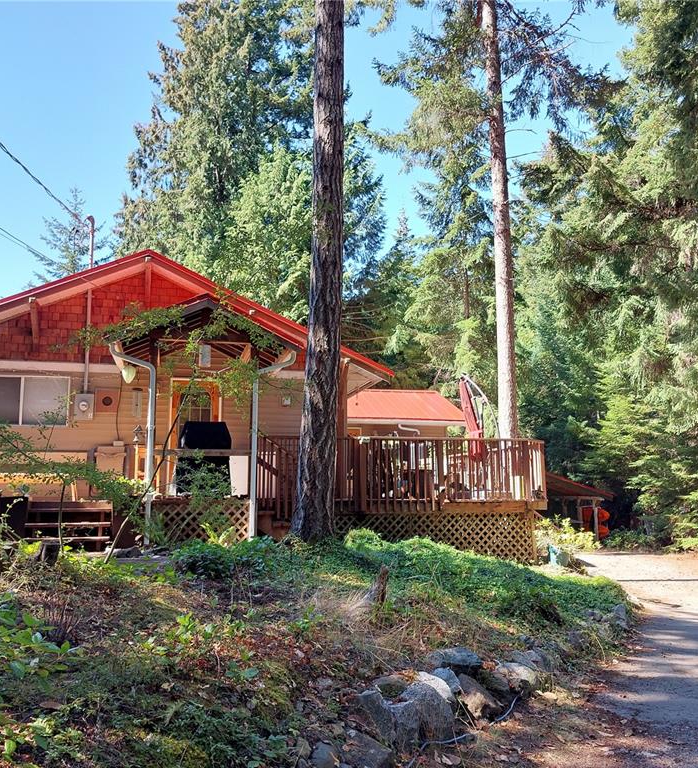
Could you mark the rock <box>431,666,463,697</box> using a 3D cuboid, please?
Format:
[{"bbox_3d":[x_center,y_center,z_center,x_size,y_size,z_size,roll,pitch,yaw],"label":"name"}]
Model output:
[{"bbox_3d":[0.649,1.968,4.680,0.220,0.200,0.200,-2,-8,7],"label":"rock"}]

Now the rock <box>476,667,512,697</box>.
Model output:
[{"bbox_3d":[1.003,2.073,4.930,0.250,0.190,0.240,-2,-8,11],"label":"rock"}]

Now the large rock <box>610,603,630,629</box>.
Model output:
[{"bbox_3d":[2.636,2.256,6.920,0.200,0.240,0.200,-4,-8,20],"label":"large rock"}]

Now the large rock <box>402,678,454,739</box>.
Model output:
[{"bbox_3d":[0.475,1.944,4.240,0.330,0.330,0.270,-1,-8,6],"label":"large rock"}]

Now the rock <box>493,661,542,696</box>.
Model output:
[{"bbox_3d":[1.179,2.062,4.970,0.330,0.230,0.270,-2,-8,12],"label":"rock"}]

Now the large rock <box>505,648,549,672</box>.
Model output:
[{"bbox_3d":[1.370,2.138,5.450,0.330,0.220,0.270,-3,-8,13],"label":"large rock"}]

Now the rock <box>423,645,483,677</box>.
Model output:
[{"bbox_3d":[0.736,1.981,5.050,0.400,0.180,0.280,-2,-8,8],"label":"rock"}]

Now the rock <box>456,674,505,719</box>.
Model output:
[{"bbox_3d":[0.852,2.031,4.600,0.270,0.250,0.290,-2,-8,10],"label":"rock"}]

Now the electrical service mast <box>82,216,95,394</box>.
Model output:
[{"bbox_3d":[-4.307,-1.321,11.700,0.150,3.010,0.120,2,-8,-16],"label":"electrical service mast"}]

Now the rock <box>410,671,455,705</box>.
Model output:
[{"bbox_3d":[0.523,1.921,4.450,0.290,0.220,0.250,-2,-8,6],"label":"rock"}]

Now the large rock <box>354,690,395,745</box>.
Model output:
[{"bbox_3d":[0.153,1.996,4.250,0.250,0.290,0.230,-1,-8,2],"label":"large rock"}]

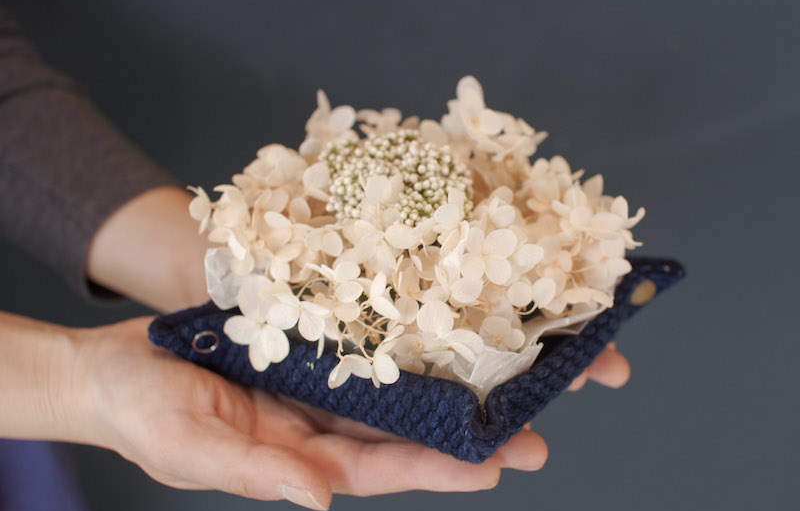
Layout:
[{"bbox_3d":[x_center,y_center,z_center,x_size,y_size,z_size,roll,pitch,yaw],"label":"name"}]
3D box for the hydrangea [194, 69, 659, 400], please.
[{"bbox_3d":[0.009,-0.013,0.457,0.200,0.115,0.185,0,27,0],"label":"hydrangea"}]

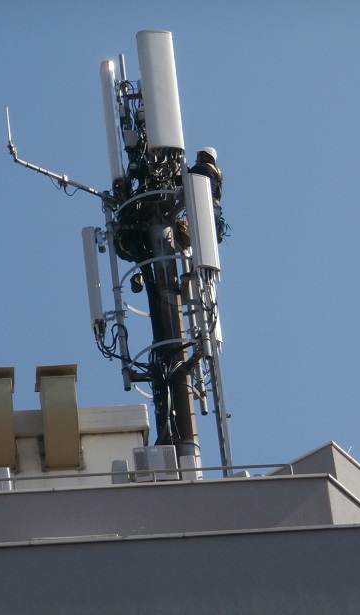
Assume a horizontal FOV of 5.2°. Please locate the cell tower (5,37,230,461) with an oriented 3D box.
[{"bbox_3d":[-0.656,-0.438,53.683,2.900,8.000,2.250,-6,-38,0],"label":"cell tower"}]

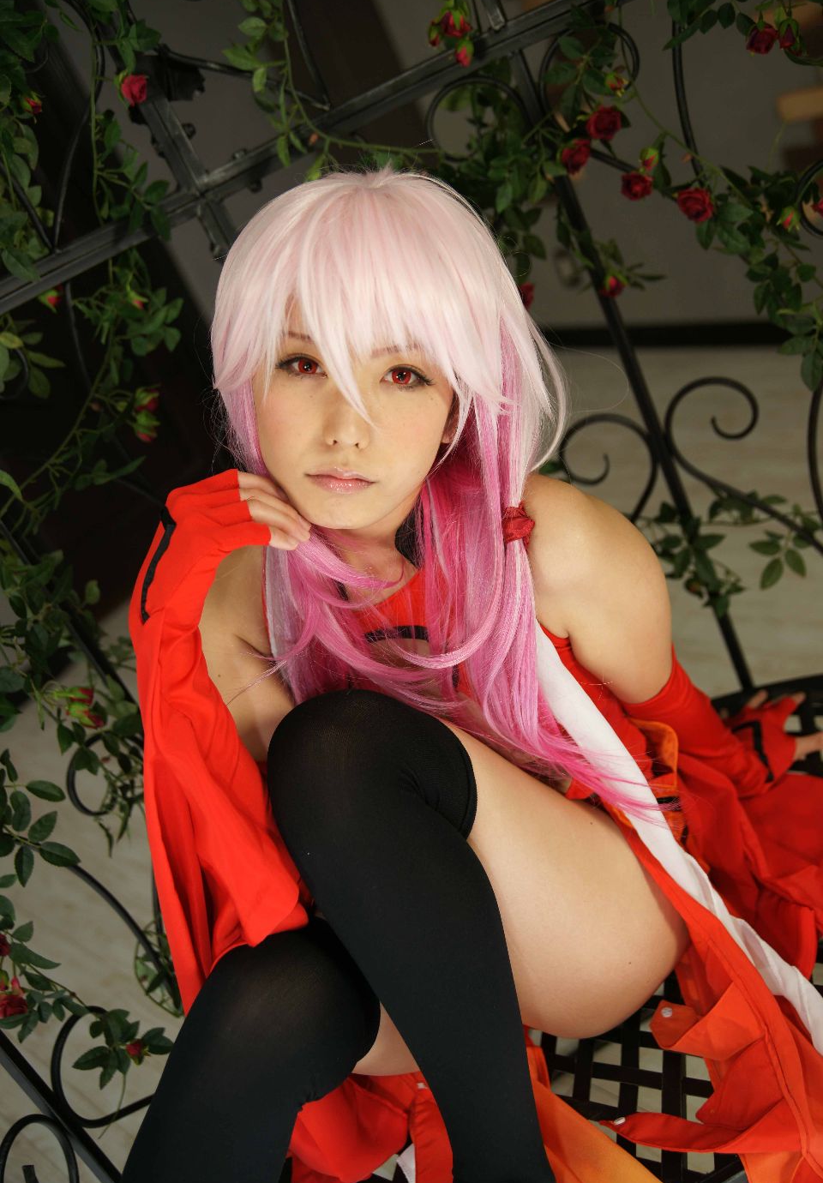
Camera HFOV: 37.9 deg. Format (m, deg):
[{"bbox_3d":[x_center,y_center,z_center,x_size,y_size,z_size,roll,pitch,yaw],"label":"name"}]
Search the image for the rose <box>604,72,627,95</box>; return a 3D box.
[{"bbox_3d":[0.188,-0.468,1.105,0.020,0.020,0.022,-18,52,-15],"label":"rose"}]

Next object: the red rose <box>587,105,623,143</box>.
[{"bbox_3d":[0.177,-0.430,1.105,0.034,0.034,0.029,-1,9,-6],"label":"red rose"}]

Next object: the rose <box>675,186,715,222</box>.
[{"bbox_3d":[0.262,-0.357,1.105,0.035,0.035,0.028,2,18,5],"label":"rose"}]

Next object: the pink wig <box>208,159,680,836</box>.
[{"bbox_3d":[0.030,-0.066,0.920,0.320,0.500,0.280,-1,20,10],"label":"pink wig"}]

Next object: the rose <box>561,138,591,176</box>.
[{"bbox_3d":[0.151,-0.401,1.105,0.031,0.031,0.029,-7,39,-9],"label":"rose"}]

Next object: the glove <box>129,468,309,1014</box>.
[{"bbox_3d":[-0.130,0.101,0.810,0.135,0.380,0.140,-5,3,17],"label":"glove"}]

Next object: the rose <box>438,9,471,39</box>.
[{"bbox_3d":[0.039,-0.508,1.075,0.029,0.029,0.027,-3,66,-1],"label":"rose"}]

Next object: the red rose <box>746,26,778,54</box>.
[{"bbox_3d":[0.329,-0.517,1.125,0.029,0.029,0.028,5,60,3],"label":"red rose"}]

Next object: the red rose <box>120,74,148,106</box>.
[{"bbox_3d":[-0.244,-0.441,1.055,0.027,0.027,0.026,0,18,-36],"label":"red rose"}]

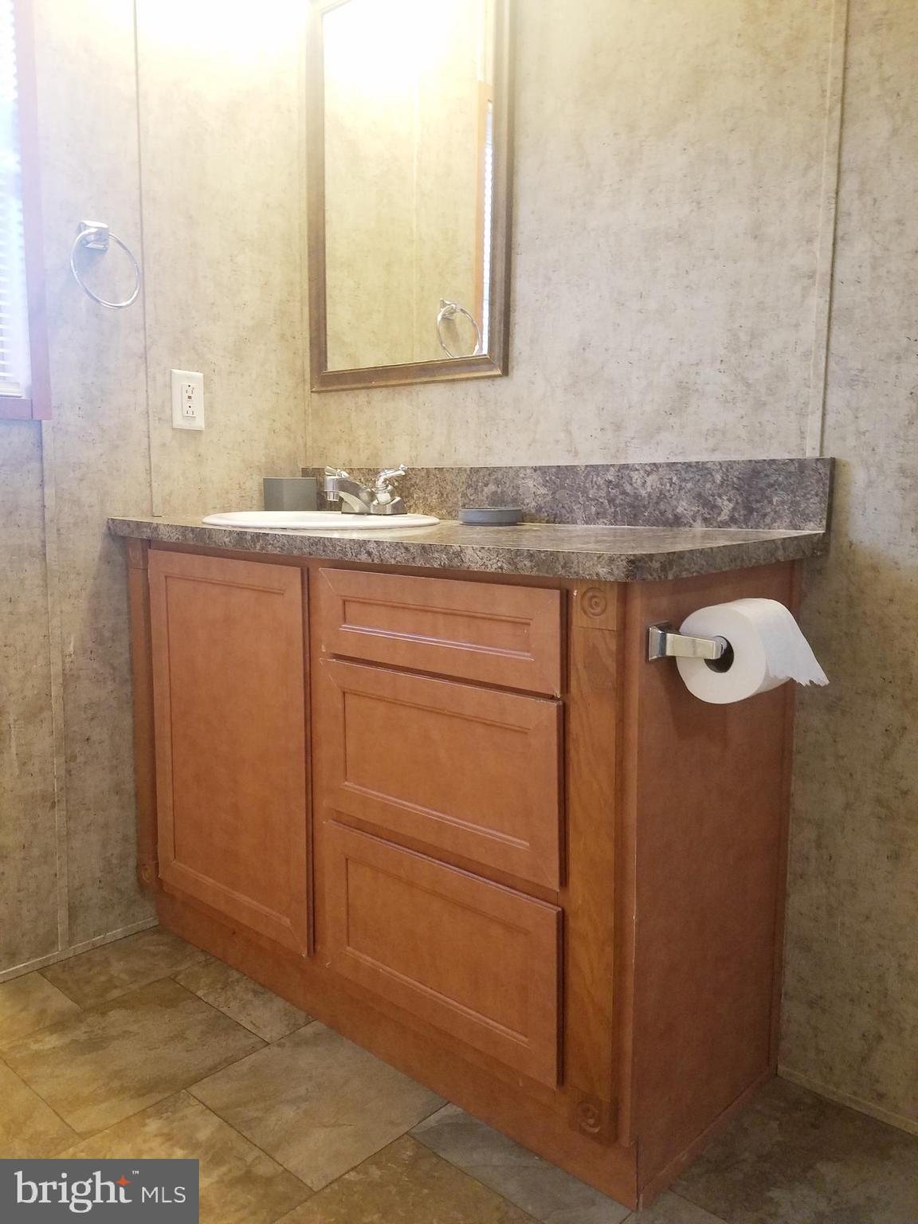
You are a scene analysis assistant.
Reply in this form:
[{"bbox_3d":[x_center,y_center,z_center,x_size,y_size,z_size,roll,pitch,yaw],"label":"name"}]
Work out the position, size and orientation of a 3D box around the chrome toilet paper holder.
[{"bbox_3d":[0.301,0.032,1.061,0.089,0.041,0.181,7,10,42],"label":"chrome toilet paper holder"}]

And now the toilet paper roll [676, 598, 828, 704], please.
[{"bbox_3d":[0.332,0.044,1.039,0.132,0.111,0.110,7,10,42],"label":"toilet paper roll"}]

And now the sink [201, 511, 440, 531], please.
[{"bbox_3d":[-0.254,-0.100,1.682,0.468,0.160,0.393,7,10,42],"label":"sink"}]

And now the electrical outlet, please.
[{"bbox_3d":[-0.534,-0.419,1.822,0.008,0.113,0.070,7,10,42],"label":"electrical outlet"}]

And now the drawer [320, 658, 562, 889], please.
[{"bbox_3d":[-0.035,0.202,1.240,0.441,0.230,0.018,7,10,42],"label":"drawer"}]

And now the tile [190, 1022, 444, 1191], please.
[{"bbox_3d":[-0.193,0.714,1.374,0.304,0.010,0.295,7,10,42],"label":"tile"}]

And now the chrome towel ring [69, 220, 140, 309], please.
[{"bbox_3d":[-0.636,-0.616,1.634,0.072,0.146,0.127,7,10,42],"label":"chrome towel ring"}]

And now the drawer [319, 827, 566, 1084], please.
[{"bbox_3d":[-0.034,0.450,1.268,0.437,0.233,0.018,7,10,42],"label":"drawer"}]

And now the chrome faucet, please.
[{"bbox_3d":[-0.192,-0.230,1.734,0.214,0.093,0.145,7,10,42],"label":"chrome faucet"}]

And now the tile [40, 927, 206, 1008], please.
[{"bbox_3d":[-0.611,0.665,1.738,0.202,0.010,0.285,7,10,42],"label":"tile"}]

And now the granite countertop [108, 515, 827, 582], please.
[{"bbox_3d":[-0.075,-0.123,1.506,1.164,0.039,0.461,7,10,42],"label":"granite countertop"}]

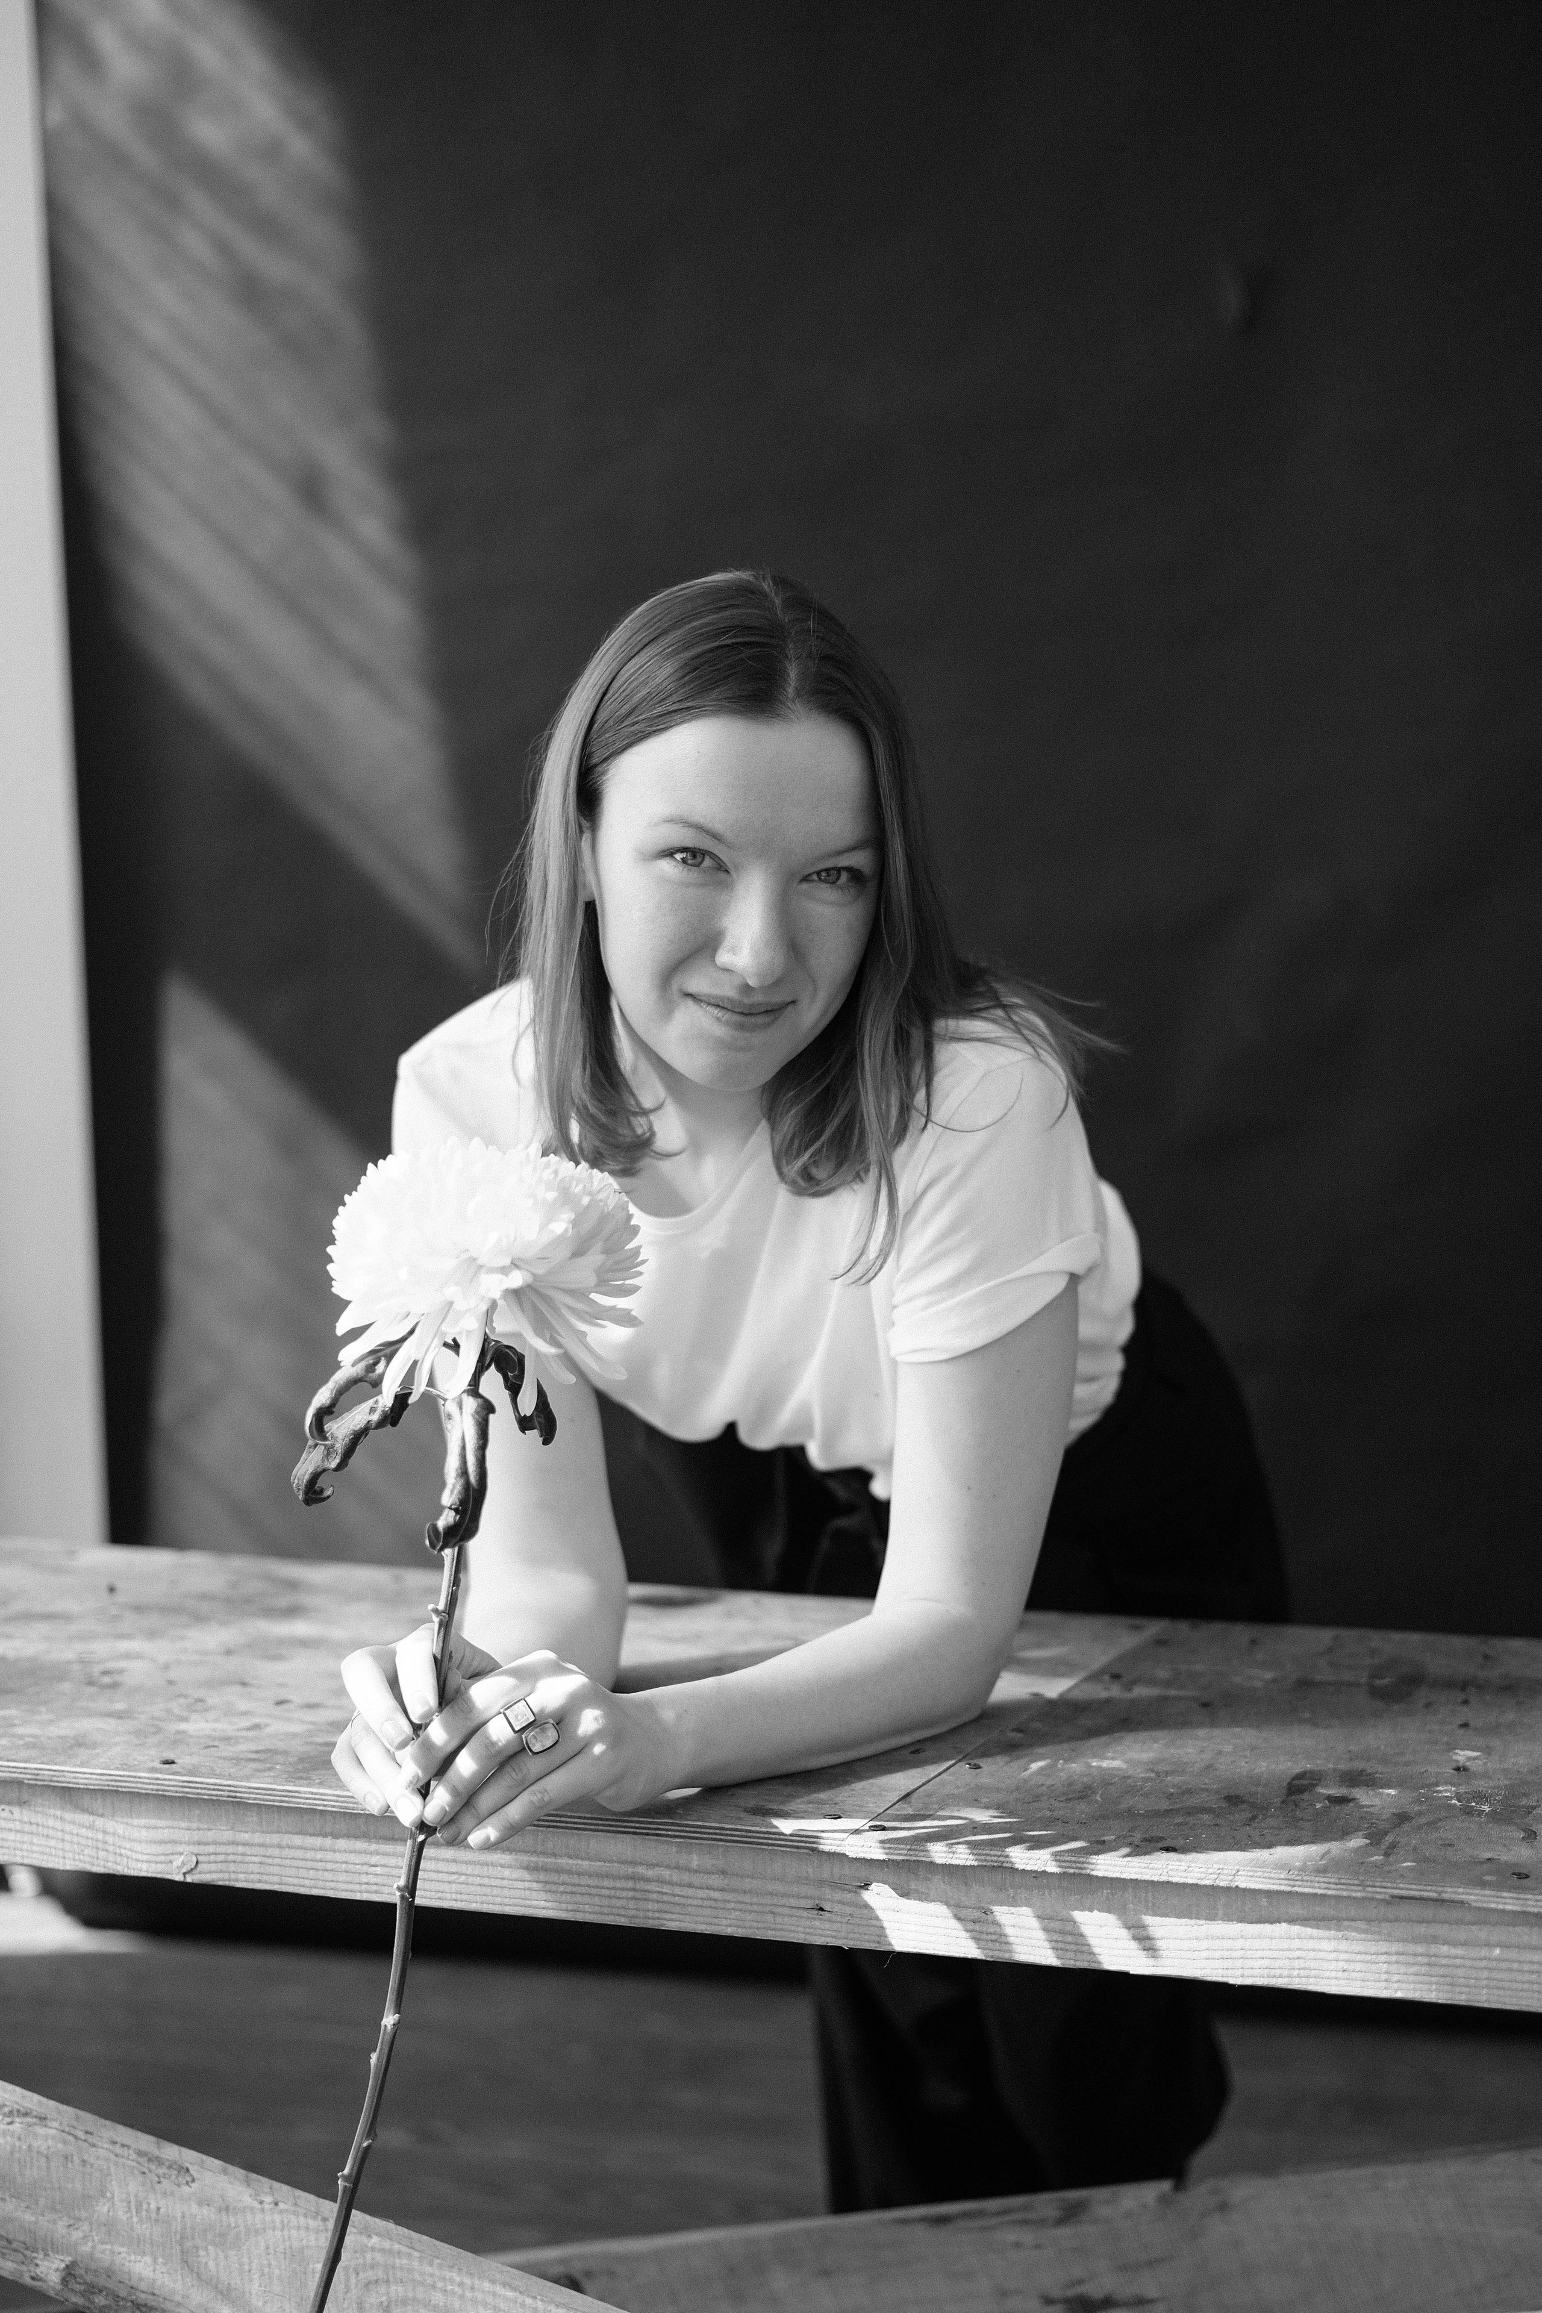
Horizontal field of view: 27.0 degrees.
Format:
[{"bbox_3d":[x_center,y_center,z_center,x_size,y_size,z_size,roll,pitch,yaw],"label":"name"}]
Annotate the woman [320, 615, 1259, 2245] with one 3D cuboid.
[{"bbox_3d":[0.040,0.380,1.800,0.460,1.340,0.970,1,2,18],"label":"woman"}]

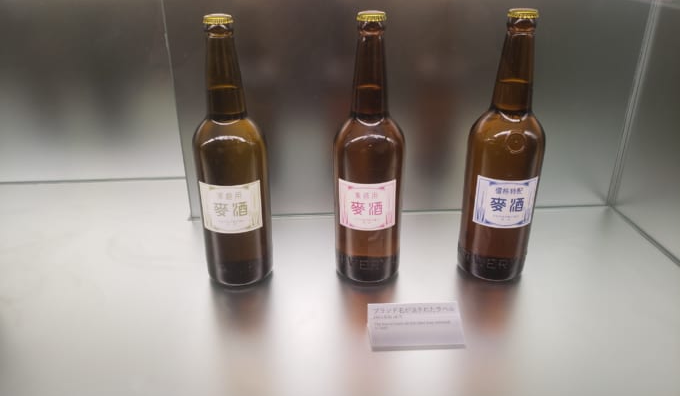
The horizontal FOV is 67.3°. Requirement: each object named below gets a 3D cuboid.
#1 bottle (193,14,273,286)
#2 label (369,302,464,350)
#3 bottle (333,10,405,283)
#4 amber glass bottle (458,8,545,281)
[{"bbox_3d":[-0.116,-0.047,0.549,0.077,0.286,0.077,-2,24,-4],"label":"bottle"},{"bbox_3d":[0.073,0.122,0.489,0.088,0.025,0.039,-1,24,-2],"label":"label"},{"bbox_3d":[0.032,-0.050,0.554,0.077,0.286,0.077,2,24,5],"label":"bottle"},{"bbox_3d":[0.179,-0.051,0.552,0.077,0.286,0.077,4,25,9],"label":"amber glass bottle"}]

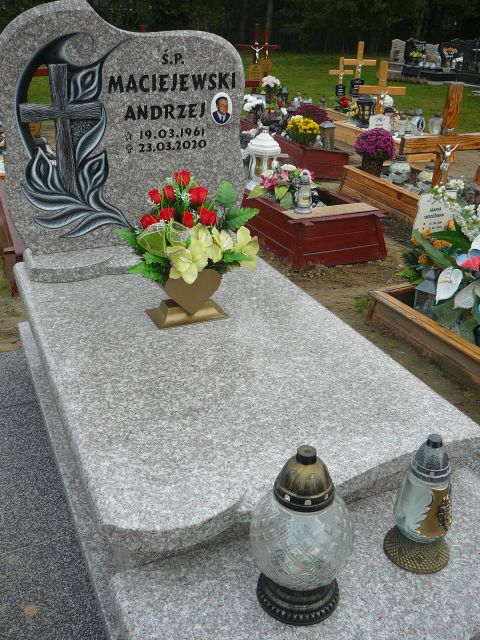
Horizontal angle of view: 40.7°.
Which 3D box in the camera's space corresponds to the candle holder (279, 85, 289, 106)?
[{"bbox_3d":[0.663,-3.376,9.749,0.151,0.323,0.151,-5,25,-14],"label":"candle holder"}]

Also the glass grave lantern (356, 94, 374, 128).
[{"bbox_3d":[1.388,-2.297,7.058,0.185,0.345,0.185,-10,26,-21],"label":"glass grave lantern"}]

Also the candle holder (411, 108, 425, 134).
[{"bbox_3d":[2.049,-2.299,7.487,0.156,0.272,0.130,-5,25,-14],"label":"candle holder"}]

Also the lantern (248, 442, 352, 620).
[{"bbox_3d":[0.110,0.363,1.151,0.183,0.321,0.183,1,25,0],"label":"lantern"}]

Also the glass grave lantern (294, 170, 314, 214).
[{"bbox_3d":[0.411,-0.822,4.140,0.125,0.261,0.125,1,25,0],"label":"glass grave lantern"}]

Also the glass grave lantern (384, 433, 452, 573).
[{"bbox_3d":[0.397,0.376,1.384,0.145,0.310,0.145,-15,28,-29],"label":"glass grave lantern"}]

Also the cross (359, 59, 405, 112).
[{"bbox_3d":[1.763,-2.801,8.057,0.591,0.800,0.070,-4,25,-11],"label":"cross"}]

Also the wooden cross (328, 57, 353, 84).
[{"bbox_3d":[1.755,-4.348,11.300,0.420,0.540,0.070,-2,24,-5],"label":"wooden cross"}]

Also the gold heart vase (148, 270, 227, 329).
[{"bbox_3d":[-0.175,-0.097,2.157,0.242,0.175,0.150,-9,27,-21],"label":"gold heart vase"}]

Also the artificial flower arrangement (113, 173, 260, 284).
[{"bbox_3d":[-0.171,-0.300,2.146,0.450,0.380,0.280,-11,26,-23],"label":"artificial flower arrangement"}]

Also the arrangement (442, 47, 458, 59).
[{"bbox_3d":[5.693,-7.234,17.500,0.419,0.331,0.335,-5,25,-14],"label":"arrangement"}]

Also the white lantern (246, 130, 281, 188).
[{"bbox_3d":[0.163,-1.072,4.323,0.220,0.375,0.220,-10,26,-21],"label":"white lantern"}]

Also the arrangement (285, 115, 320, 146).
[{"bbox_3d":[0.586,-1.755,5.961,0.310,0.280,0.290,0,24,0],"label":"arrangement"}]

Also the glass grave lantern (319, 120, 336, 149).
[{"bbox_3d":[0.845,-1.794,6.283,0.155,0.257,0.155,-3,25,-9],"label":"glass grave lantern"}]

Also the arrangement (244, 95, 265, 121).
[{"bbox_3d":[0.181,-2.763,8.447,0.274,0.317,0.274,-8,26,-18],"label":"arrangement"}]

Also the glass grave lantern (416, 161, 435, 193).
[{"bbox_3d":[1.335,-1.015,4.538,0.155,0.215,0.155,-7,25,-16],"label":"glass grave lantern"}]

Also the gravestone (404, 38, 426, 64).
[{"bbox_3d":[5.243,-7.978,19.300,0.700,0.840,0.140,-10,26,-21],"label":"gravestone"}]

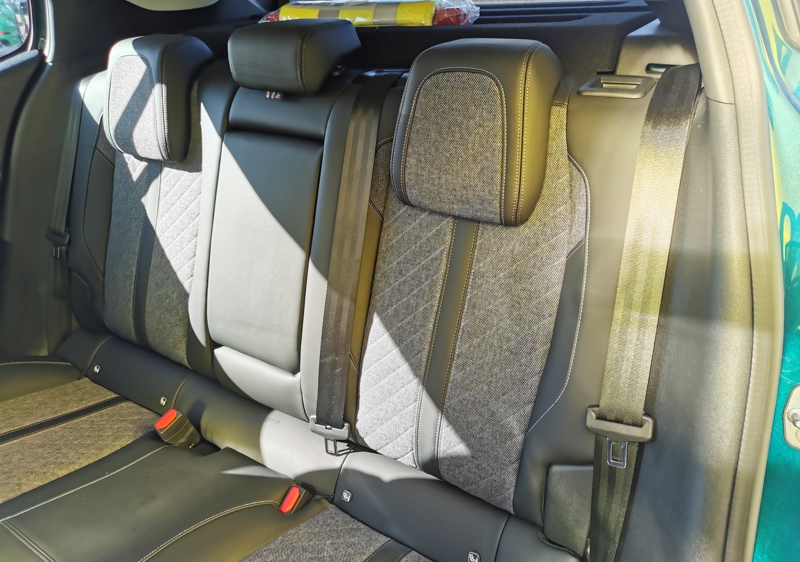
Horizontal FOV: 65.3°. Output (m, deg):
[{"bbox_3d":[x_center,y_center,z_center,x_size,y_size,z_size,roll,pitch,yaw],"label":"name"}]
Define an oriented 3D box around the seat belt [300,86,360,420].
[{"bbox_3d":[-0.087,-0.042,0.957,0.056,0.490,0.035,10,7,32],"label":"seat belt"}]

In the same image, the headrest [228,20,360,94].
[{"bbox_3d":[-0.193,-0.429,1.181,0.211,0.110,0.162,15,35,31],"label":"headrest"}]

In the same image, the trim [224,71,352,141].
[{"bbox_3d":[-0.191,-0.295,1.082,0.220,0.098,0.065,15,17,31],"label":"trim"}]

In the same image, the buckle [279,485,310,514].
[{"bbox_3d":[-0.150,0.314,0.898,0.042,0.032,0.026,-50,22,-25],"label":"buckle"}]

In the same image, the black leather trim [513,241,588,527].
[{"bbox_3d":[0.197,0.132,0.801,0.055,0.355,0.060,13,9,31],"label":"black leather trim"}]

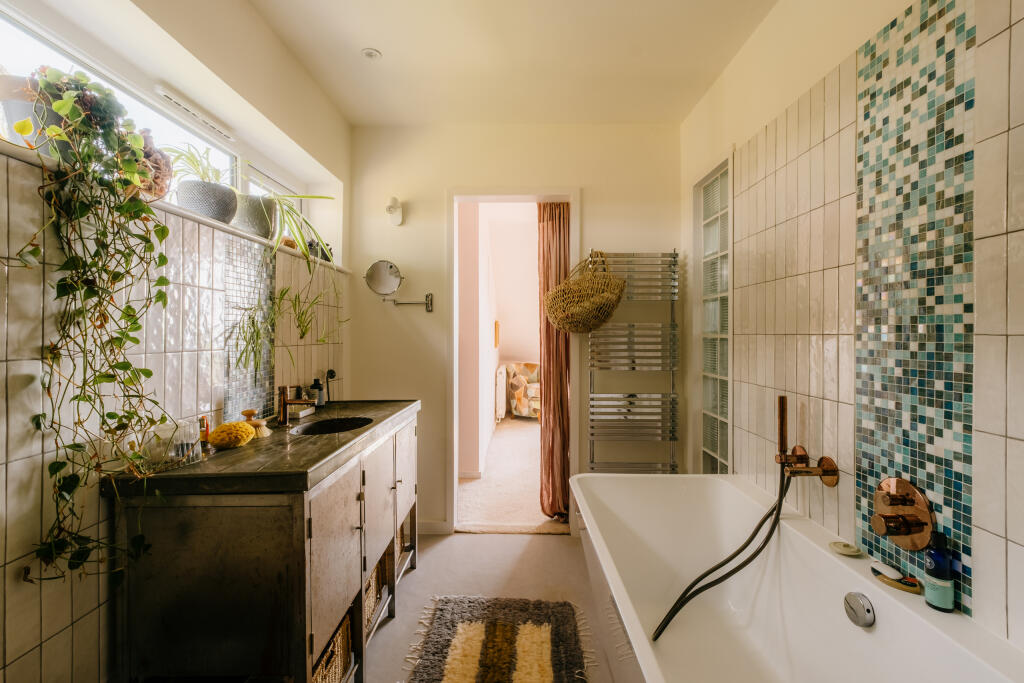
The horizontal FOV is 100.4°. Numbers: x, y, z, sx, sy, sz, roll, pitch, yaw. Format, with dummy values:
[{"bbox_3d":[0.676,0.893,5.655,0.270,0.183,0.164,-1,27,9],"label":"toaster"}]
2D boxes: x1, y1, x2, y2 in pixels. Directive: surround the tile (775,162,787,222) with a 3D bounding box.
[{"bbox_3d":[1.017,-0.543,1.594,0.010,0.204,0.062,0,1,0],"label":"tile"}]

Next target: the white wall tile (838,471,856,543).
[{"bbox_3d":[0.979,0.485,1.249,0.010,0.200,0.060,0,0,0],"label":"white wall tile"}]

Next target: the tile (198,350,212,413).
[{"bbox_3d":[-1.010,0.133,1.397,0.010,0.202,0.062,0,1,0],"label":"tile"}]

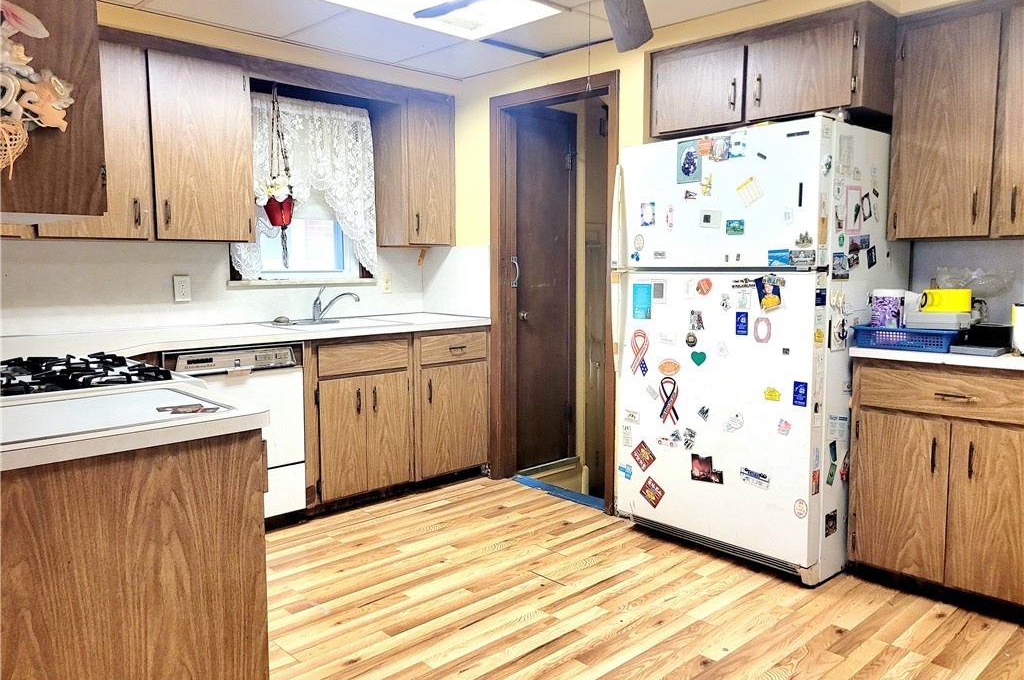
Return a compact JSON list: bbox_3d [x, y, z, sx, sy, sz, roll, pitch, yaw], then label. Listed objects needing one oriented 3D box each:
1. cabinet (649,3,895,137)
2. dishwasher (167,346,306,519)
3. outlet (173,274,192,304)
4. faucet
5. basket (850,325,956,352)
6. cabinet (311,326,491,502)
[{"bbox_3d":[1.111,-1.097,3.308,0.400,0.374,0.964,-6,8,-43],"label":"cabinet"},{"bbox_3d":[-1.373,0.404,3.522,0.612,0.787,0.600,-6,8,-43],"label":"dishwasher"},{"bbox_3d":[-1.580,-0.245,3.697,0.070,0.114,0.010,-6,8,-43],"label":"outlet"},{"bbox_3d":[-0.927,-0.183,4.009,0.270,0.180,0.060,1,6,11],"label":"faucet"},{"bbox_3d":[1.461,-0.012,2.821,0.245,0.074,0.365,-6,8,-43],"label":"basket"},{"bbox_3d":[-0.735,0.344,4.144,1.125,0.811,0.620,-6,8,-43],"label":"cabinet"}]

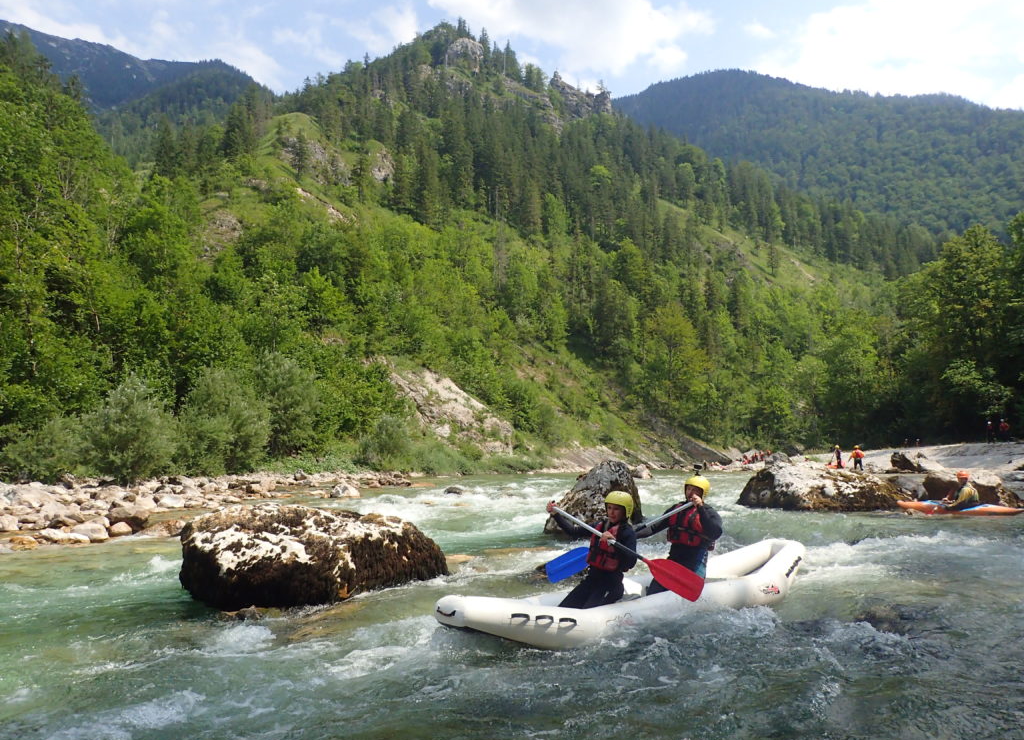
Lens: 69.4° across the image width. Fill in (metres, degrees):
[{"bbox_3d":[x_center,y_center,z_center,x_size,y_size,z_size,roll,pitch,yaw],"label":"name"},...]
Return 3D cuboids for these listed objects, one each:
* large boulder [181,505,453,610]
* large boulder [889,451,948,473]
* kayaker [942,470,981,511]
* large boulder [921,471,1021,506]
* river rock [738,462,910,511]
[{"bbox_3d":[-2.030,1.793,7.599,2.300,0.900,2.100,-2,-6,14],"label":"large boulder"},{"bbox_3d":[23.300,5.222,41.679,3.200,1.250,2.400,-3,-7,24],"label":"large boulder"},{"bbox_3d":[9.370,2.544,15.414,0.820,0.860,0.520,-1,-6,6],"label":"kayaker"},{"bbox_3d":[11.450,2.855,18.096,2.300,0.850,1.600,-3,-7,24],"label":"large boulder"},{"bbox_3d":[7.400,2.709,17.509,3.800,1.050,2.300,-2,-7,17],"label":"river rock"}]

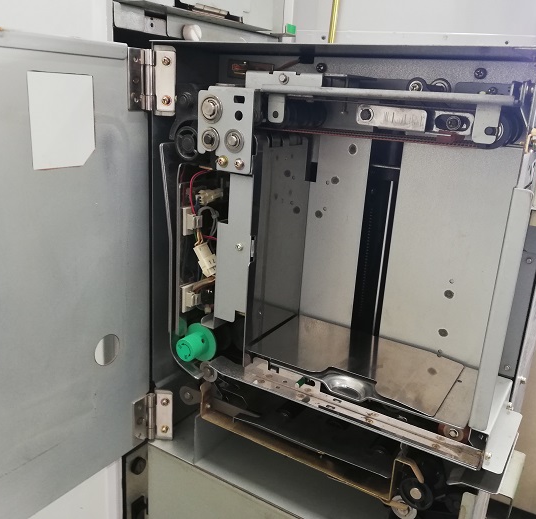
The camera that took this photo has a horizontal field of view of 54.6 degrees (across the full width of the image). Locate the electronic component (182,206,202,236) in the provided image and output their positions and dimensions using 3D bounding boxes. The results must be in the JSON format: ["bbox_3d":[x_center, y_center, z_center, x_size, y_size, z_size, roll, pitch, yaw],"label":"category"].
[{"bbox_3d":[-0.063,-0.035,0.464,0.013,0.025,0.023,14,20,31],"label":"electronic component"}]

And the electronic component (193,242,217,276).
[{"bbox_3d":[-0.056,0.001,0.471,0.015,0.028,0.011,-20,3,36],"label":"electronic component"}]

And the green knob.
[{"bbox_3d":[-0.067,0.080,0.480,0.034,0.034,0.025,14,20,31],"label":"green knob"}]

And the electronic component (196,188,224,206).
[{"bbox_3d":[-0.053,-0.056,0.468,0.010,0.012,0.030,14,20,31],"label":"electronic component"}]

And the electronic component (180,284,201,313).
[{"bbox_3d":[-0.067,0.036,0.486,0.013,0.025,0.023,14,20,31],"label":"electronic component"}]

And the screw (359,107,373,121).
[{"bbox_3d":[0.068,-0.101,0.362,0.009,0.009,0.005,14,20,31],"label":"screw"}]

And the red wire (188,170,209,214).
[{"bbox_3d":[-0.062,-0.059,0.458,0.016,0.038,0.010,14,20,31],"label":"red wire"}]

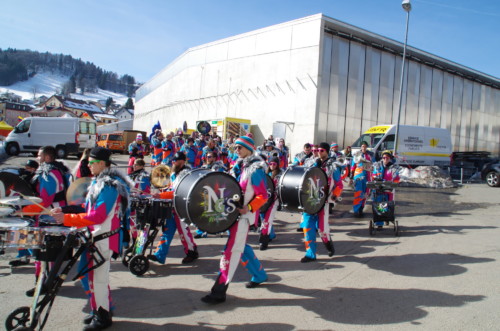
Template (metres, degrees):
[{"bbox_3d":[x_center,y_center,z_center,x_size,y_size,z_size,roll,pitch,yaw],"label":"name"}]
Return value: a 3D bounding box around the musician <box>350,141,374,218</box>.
[{"bbox_3d":[2.714,0.358,9.020,0.620,1.800,0.520,5,6,25],"label":"musician"}]

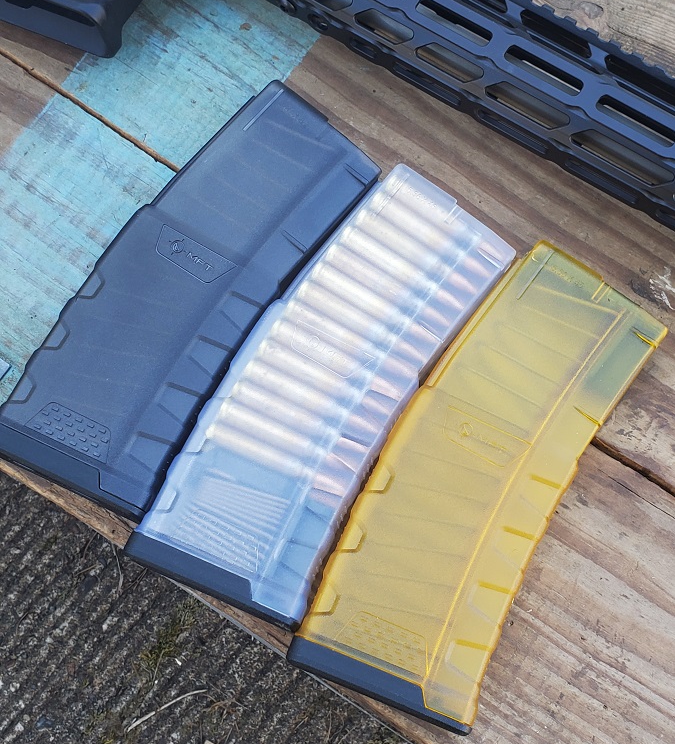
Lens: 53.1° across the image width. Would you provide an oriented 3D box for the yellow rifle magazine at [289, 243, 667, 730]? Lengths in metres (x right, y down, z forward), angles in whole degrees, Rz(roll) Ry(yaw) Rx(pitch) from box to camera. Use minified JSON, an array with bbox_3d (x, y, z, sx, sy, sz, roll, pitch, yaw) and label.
[{"bbox_3d":[0.055,0.040,0.264,0.076,0.025,0.189,29,81,6],"label":"yellow rifle magazine"}]

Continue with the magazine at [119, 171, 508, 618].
[{"bbox_3d":[-0.004,0.006,0.271,0.076,0.025,0.188,31,81,7],"label":"magazine"}]

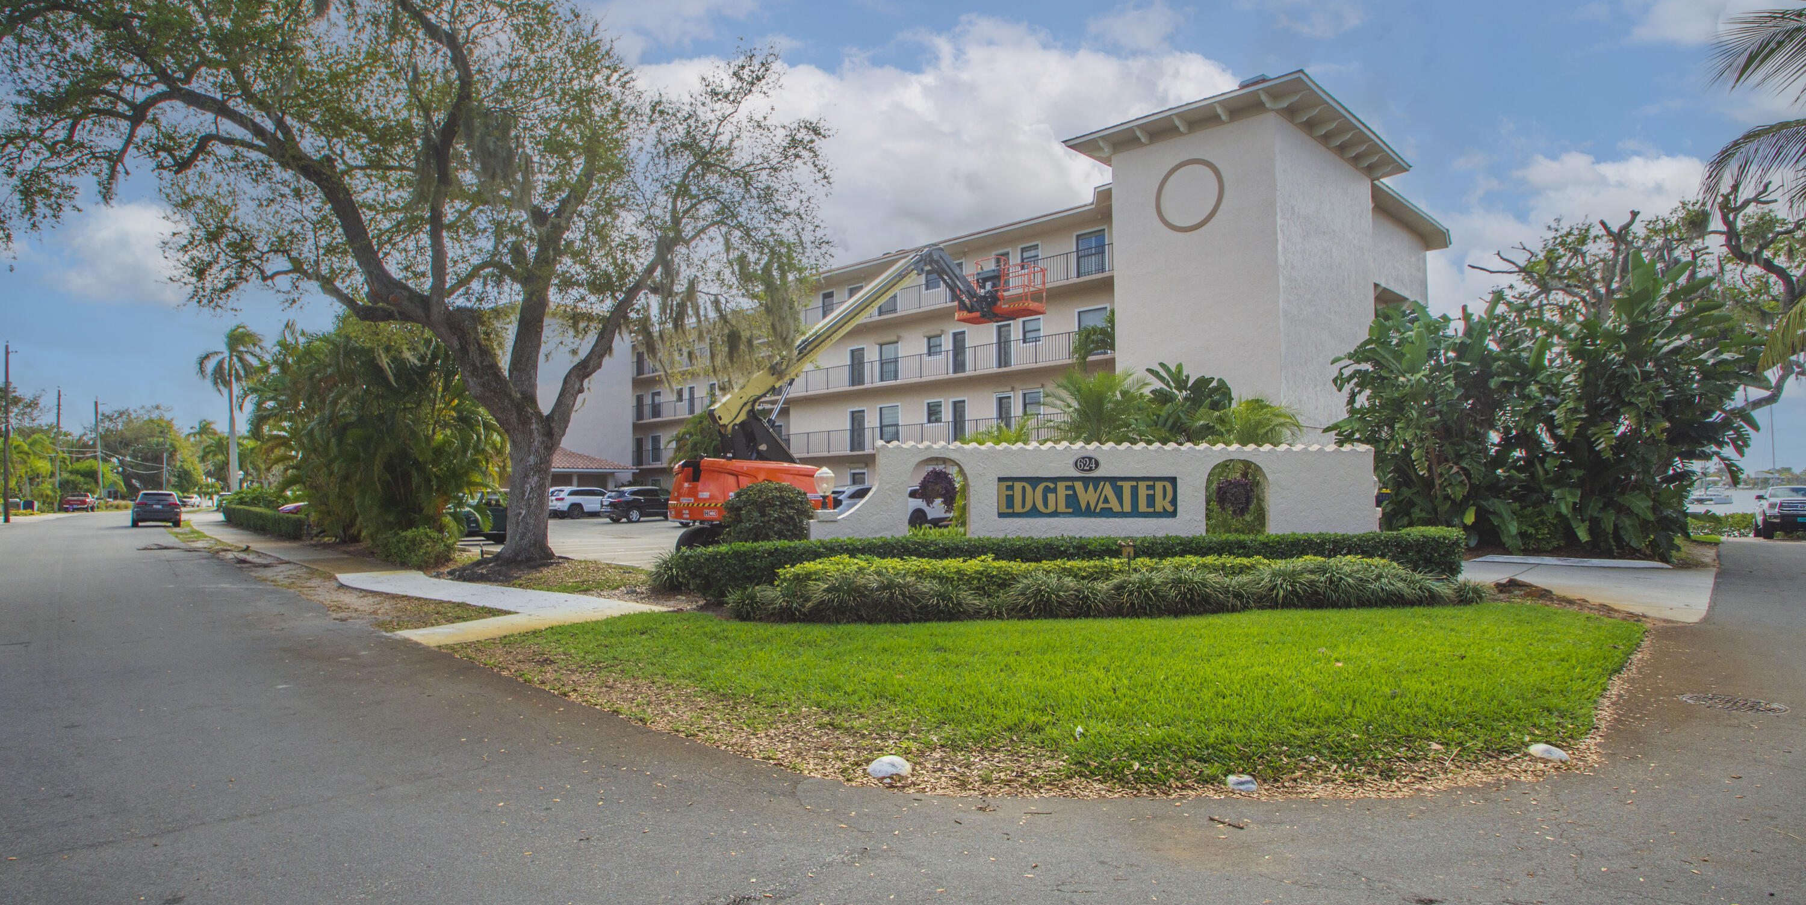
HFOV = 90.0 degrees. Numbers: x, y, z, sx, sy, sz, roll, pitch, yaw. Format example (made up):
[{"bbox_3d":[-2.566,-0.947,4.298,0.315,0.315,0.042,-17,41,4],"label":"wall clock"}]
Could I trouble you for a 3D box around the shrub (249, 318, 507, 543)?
[{"bbox_3d":[-15.605,-0.482,26.946,6.000,6.400,5.300,-3,-3,44],"label":"shrub"}]

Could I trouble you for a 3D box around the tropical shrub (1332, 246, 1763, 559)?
[{"bbox_3d":[15.900,-1.131,22.600,9.000,7.300,4.800,-2,-2,27],"label":"tropical shrub"}]

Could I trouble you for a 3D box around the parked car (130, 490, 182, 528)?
[{"bbox_3d":[-37.976,2.793,45.839,1.950,1.770,4.800,1,-3,-41],"label":"parked car"}]

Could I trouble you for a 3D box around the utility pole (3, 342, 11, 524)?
[{"bbox_3d":[-51.600,-1.150,52.000,0.400,10.400,0.400,-2,-3,45],"label":"utility pole"}]

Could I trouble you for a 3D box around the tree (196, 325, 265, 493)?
[{"bbox_3d":[-48.395,-2.478,65.000,4.300,13.800,4.300,1,-2,-37],"label":"tree"}]

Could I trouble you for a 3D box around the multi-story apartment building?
[{"bbox_3d":[2.043,-3.474,47.434,43.000,13.500,17.500,-3,-3,44],"label":"multi-story apartment building"}]

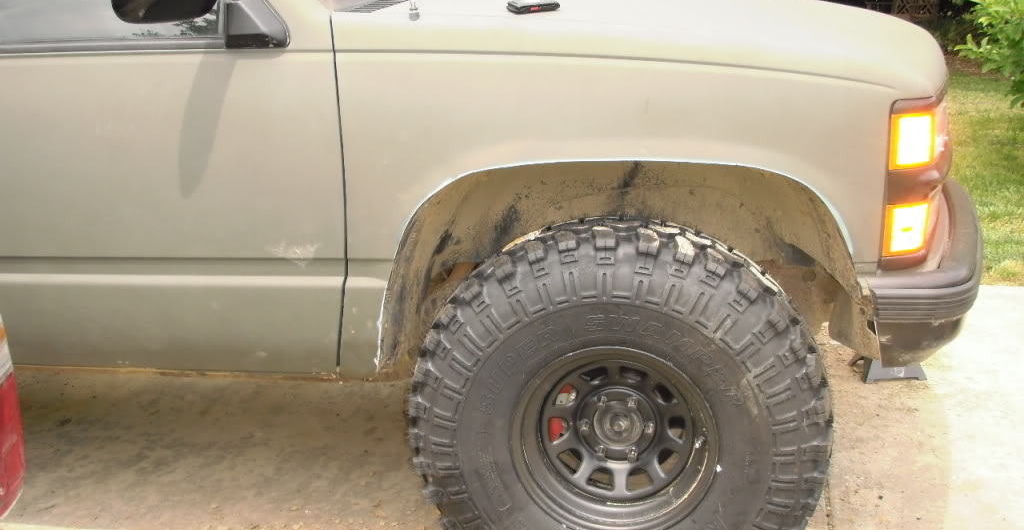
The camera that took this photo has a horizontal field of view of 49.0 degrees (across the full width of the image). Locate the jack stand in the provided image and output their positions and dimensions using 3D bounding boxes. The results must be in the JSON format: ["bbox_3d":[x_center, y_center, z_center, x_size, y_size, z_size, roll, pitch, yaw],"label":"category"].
[{"bbox_3d":[1.302,0.230,3.874,0.205,0.300,0.180,-2,14,-2],"label":"jack stand"}]

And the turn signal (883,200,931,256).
[{"bbox_3d":[0.761,-0.077,2.169,0.090,0.104,0.040,-6,15,-15],"label":"turn signal"}]

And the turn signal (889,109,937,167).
[{"bbox_3d":[0.764,-0.237,2.137,0.090,0.110,0.040,-6,15,-15],"label":"turn signal"}]

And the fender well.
[{"bbox_3d":[0.230,-0.024,2.411,1.020,0.470,0.380,1,15,9],"label":"fender well"}]

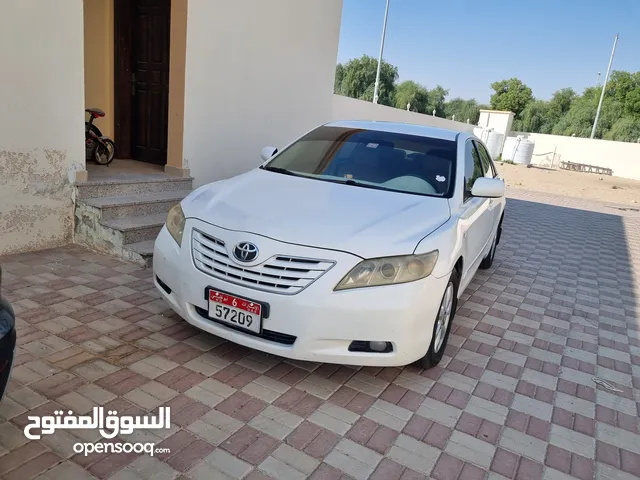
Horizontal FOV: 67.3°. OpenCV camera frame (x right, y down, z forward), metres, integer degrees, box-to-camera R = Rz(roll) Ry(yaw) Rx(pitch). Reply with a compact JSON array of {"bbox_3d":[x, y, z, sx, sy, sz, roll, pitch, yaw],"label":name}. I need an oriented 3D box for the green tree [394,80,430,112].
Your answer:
[{"bbox_3d":[8.827,-12.757,47.554,5.200,5.800,5.200,6,14,0],"label":"green tree"}]

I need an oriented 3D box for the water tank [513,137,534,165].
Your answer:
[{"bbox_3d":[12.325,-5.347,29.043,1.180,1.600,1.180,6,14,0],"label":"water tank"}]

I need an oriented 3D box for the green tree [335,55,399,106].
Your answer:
[{"bbox_3d":[4.178,-13.064,43.960,7.200,7.200,7.200,6,14,0],"label":"green tree"}]

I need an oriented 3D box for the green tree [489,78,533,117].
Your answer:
[{"bbox_3d":[16.922,-11.219,43.532,5.400,6.520,5.400,6,14,0],"label":"green tree"}]

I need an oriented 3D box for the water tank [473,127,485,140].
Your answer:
[{"bbox_3d":[10.201,-6.197,30.551,1.150,1.650,1.150,6,14,0],"label":"water tank"}]

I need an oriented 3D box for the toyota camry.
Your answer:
[{"bbox_3d":[0.673,-0.329,4.500,1.860,1.470,4.800,13,16,24],"label":"toyota camry"}]

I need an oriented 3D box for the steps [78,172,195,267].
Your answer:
[{"bbox_3d":[-1.647,-0.272,5.048,1.080,0.600,1.420,14,16,28],"label":"steps"}]

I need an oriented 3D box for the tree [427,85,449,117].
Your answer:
[{"bbox_3d":[11.755,-12.778,49.036,4.000,5.720,4.000,6,14,0],"label":"tree"}]

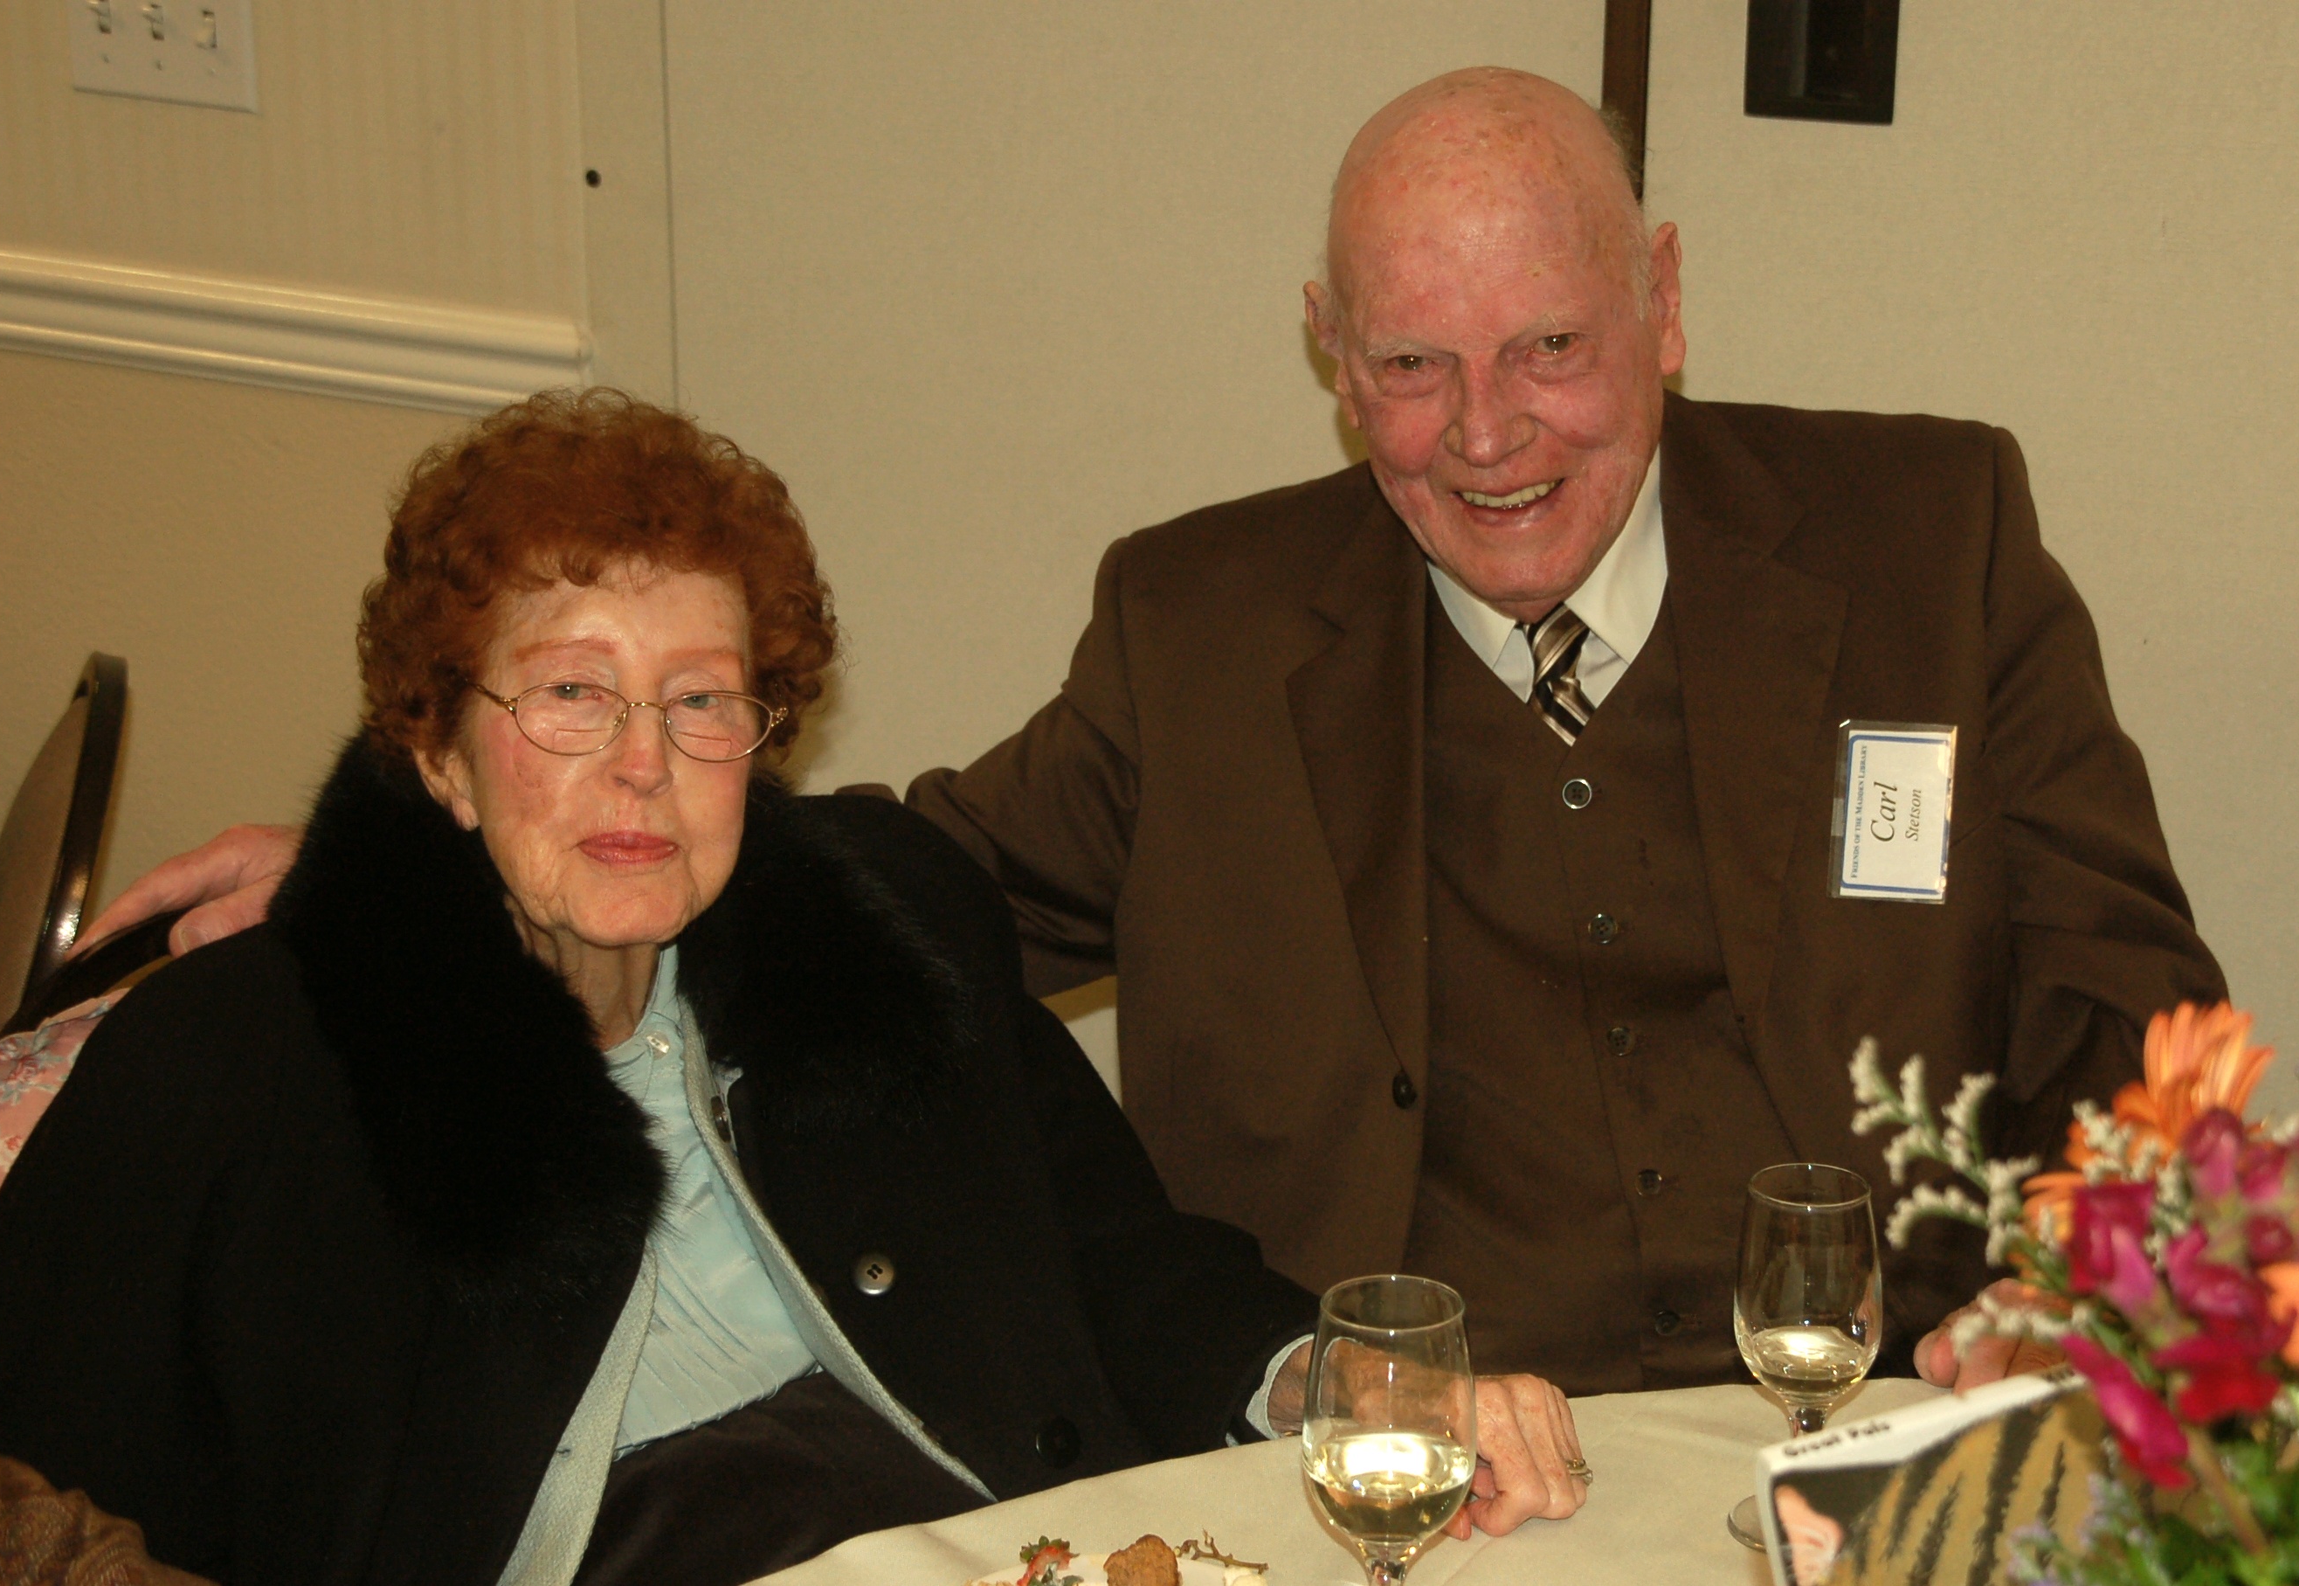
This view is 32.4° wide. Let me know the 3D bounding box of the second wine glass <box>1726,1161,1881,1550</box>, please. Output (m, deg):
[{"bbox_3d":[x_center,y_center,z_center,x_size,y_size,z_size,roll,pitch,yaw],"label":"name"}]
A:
[{"bbox_3d":[0.305,0.264,1.850,0.069,0.174,0.069,0,18,0],"label":"second wine glass"}]

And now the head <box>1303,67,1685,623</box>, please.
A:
[{"bbox_3d":[0.170,-0.239,1.951,0.188,0.240,0.225,-6,26,13],"label":"head"}]

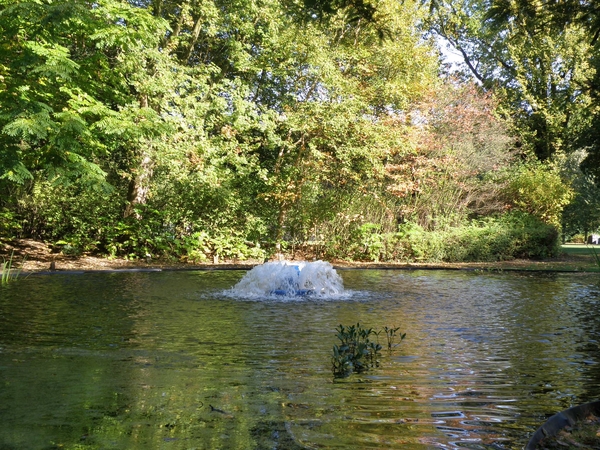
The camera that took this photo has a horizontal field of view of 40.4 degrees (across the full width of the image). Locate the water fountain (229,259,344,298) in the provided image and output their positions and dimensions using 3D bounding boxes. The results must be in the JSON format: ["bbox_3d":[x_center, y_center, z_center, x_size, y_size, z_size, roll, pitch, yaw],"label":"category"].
[{"bbox_3d":[-0.330,1.180,18.400,2.650,0.740,2.500,0,0,0],"label":"water fountain"}]

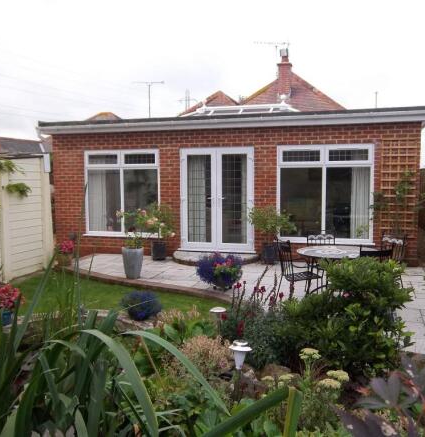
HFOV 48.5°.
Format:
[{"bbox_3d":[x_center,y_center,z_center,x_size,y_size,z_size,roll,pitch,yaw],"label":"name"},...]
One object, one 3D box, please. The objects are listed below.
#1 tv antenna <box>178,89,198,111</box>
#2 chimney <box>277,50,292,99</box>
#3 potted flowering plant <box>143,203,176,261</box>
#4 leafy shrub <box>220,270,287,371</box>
[{"bbox_3d":[-1.113,-5.300,21.000,0.880,1.000,0.350,-1,5,0],"label":"tv antenna"},{"bbox_3d":[2.695,-5.394,17.600,0.520,1.780,0.520,1,5,16],"label":"chimney"},{"bbox_3d":[-1.014,0.243,9.020,0.600,1.100,0.570,0,4,0],"label":"potted flowering plant"},{"bbox_3d":[0.365,0.900,4.200,0.600,0.800,0.580,-1,5,0],"label":"leafy shrub"}]

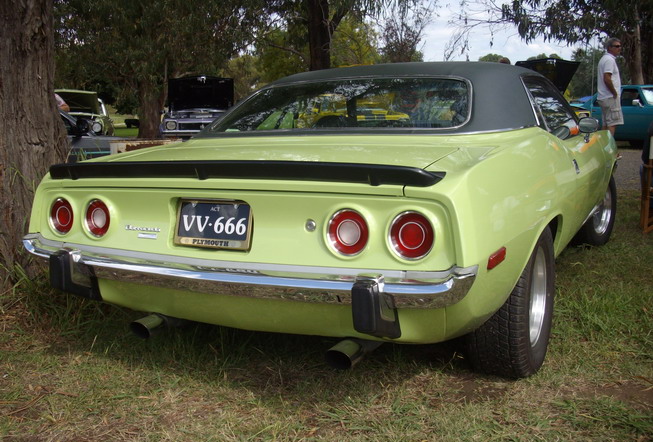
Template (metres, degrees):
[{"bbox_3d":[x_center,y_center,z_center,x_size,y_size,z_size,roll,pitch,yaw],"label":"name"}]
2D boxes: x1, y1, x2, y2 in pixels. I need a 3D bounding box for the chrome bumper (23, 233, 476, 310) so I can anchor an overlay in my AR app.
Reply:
[{"bbox_3d":[-0.392,0.147,2.275,1.780,0.120,0.150,3,10,27],"label":"chrome bumper"}]

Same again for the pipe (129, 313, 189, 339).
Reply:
[{"bbox_3d":[-0.651,0.396,2.689,0.075,0.075,0.260,3,10,27],"label":"pipe"}]

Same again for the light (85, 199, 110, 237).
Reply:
[{"bbox_3d":[-0.818,-0.009,2.525,0.138,0.138,0.050,3,4,29],"label":"light"}]

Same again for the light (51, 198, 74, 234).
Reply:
[{"bbox_3d":[-0.984,-0.019,2.625,0.138,0.138,0.050,3,4,31],"label":"light"}]

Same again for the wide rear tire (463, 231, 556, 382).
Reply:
[{"bbox_3d":[0.769,0.306,2.933,0.285,0.675,0.675,3,10,27],"label":"wide rear tire"}]

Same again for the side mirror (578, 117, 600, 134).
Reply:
[{"bbox_3d":[1.567,-0.560,4.157,0.135,0.105,0.100,5,11,38],"label":"side mirror"}]

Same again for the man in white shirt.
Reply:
[{"bbox_3d":[3.867,-1.602,9.534,0.330,1.760,0.500,0,9,12],"label":"man in white shirt"}]

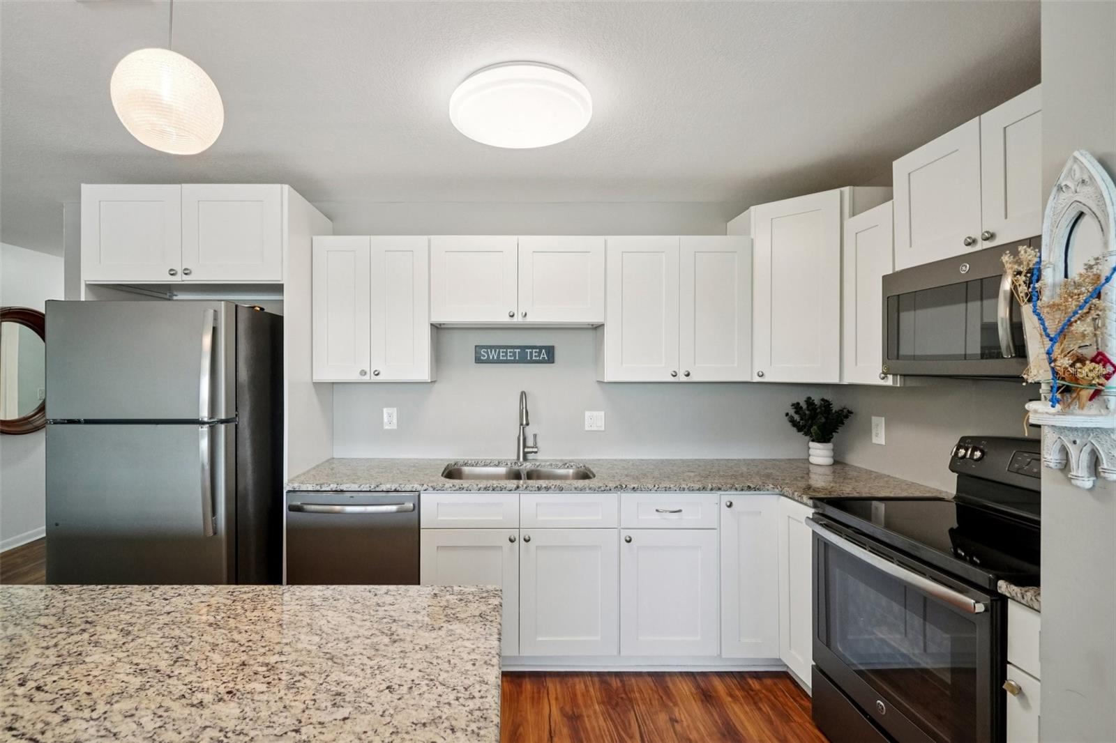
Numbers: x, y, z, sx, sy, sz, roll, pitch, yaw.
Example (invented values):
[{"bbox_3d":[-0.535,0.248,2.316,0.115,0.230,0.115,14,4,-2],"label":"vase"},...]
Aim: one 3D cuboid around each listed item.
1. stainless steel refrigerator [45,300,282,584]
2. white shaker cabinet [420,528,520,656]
[{"bbox_3d":[-1.715,0.567,2.225,0.725,1.705,0.800,0,0,0],"label":"stainless steel refrigerator"},{"bbox_3d":[-0.420,1.000,2.410,0.452,0.585,0.600,0,0,-3],"label":"white shaker cabinet"}]

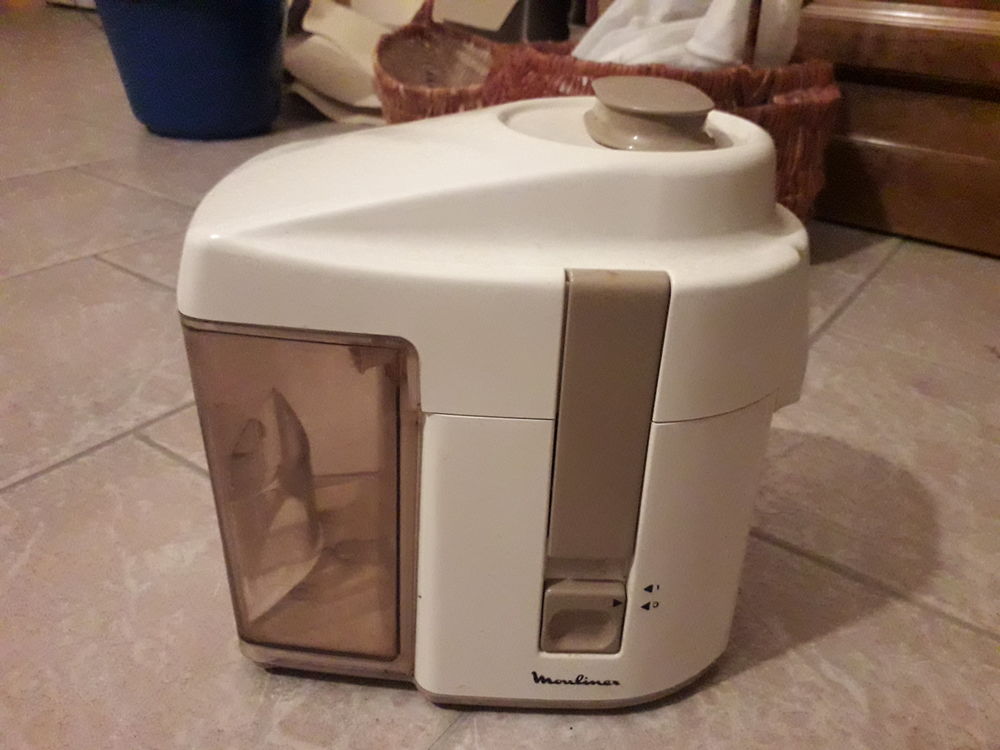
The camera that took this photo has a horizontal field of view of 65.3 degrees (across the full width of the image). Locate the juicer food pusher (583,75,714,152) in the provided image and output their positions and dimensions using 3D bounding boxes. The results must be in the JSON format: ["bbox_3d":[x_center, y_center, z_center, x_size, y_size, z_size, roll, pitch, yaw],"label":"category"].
[{"bbox_3d":[0.056,-0.097,0.292,0.048,0.023,0.056,5,28,4],"label":"juicer food pusher"}]

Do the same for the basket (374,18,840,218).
[{"bbox_3d":[0.136,-0.339,1.054,0.560,0.195,0.260,10,29,13],"label":"basket"}]

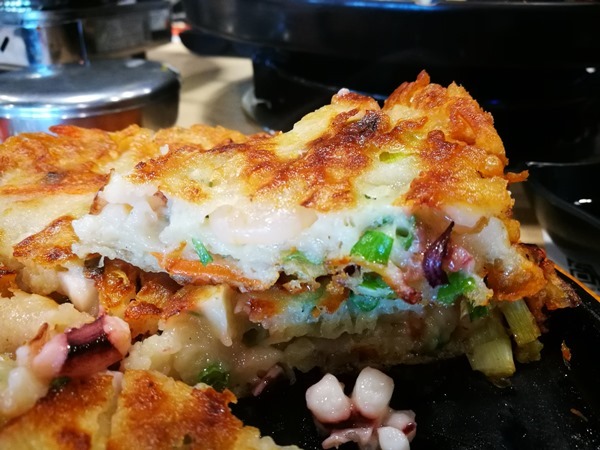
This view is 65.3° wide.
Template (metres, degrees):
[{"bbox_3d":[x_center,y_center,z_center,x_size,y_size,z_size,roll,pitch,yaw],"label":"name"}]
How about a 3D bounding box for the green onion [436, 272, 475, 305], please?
[{"bbox_3d":[0.052,0.021,0.156,0.013,0.011,0.009,0,28,0],"label":"green onion"}]

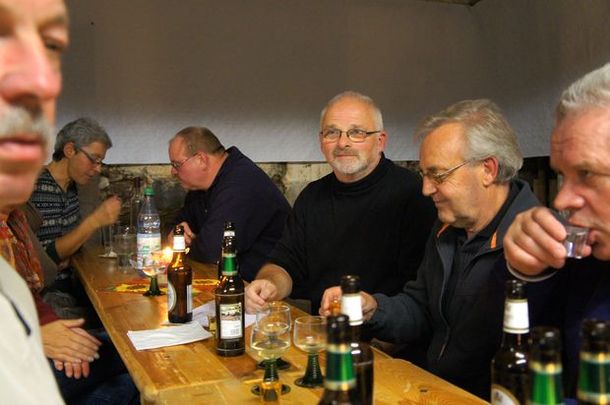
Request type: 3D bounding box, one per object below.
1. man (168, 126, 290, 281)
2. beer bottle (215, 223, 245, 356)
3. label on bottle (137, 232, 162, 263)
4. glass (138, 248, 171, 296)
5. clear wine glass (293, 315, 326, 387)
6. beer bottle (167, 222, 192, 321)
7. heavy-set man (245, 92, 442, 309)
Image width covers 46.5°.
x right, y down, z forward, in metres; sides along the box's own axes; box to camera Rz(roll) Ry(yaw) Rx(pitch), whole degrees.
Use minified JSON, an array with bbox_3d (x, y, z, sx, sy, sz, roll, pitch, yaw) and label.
[{"bbox_3d":[-0.250,0.396,2.568,0.750,1.300,0.620,-1,3,-23],"label":"man"},{"bbox_3d":[-0.167,0.204,1.610,0.068,0.262,0.068,0,2,0],"label":"beer bottle"},{"bbox_3d":[-0.588,0.166,2.684,0.086,0.128,0.075,0,2,-12],"label":"label on bottle"},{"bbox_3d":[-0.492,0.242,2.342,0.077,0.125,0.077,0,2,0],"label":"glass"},{"bbox_3d":[0.018,0.284,1.373,0.076,0.121,0.076,0,2,0],"label":"clear wine glass"},{"bbox_3d":[-0.338,0.191,1.939,0.068,0.260,0.068,0,2,0],"label":"beer bottle"},{"bbox_3d":[0.070,0.391,1.938,0.660,1.360,0.720,2,3,38],"label":"heavy-set man"}]

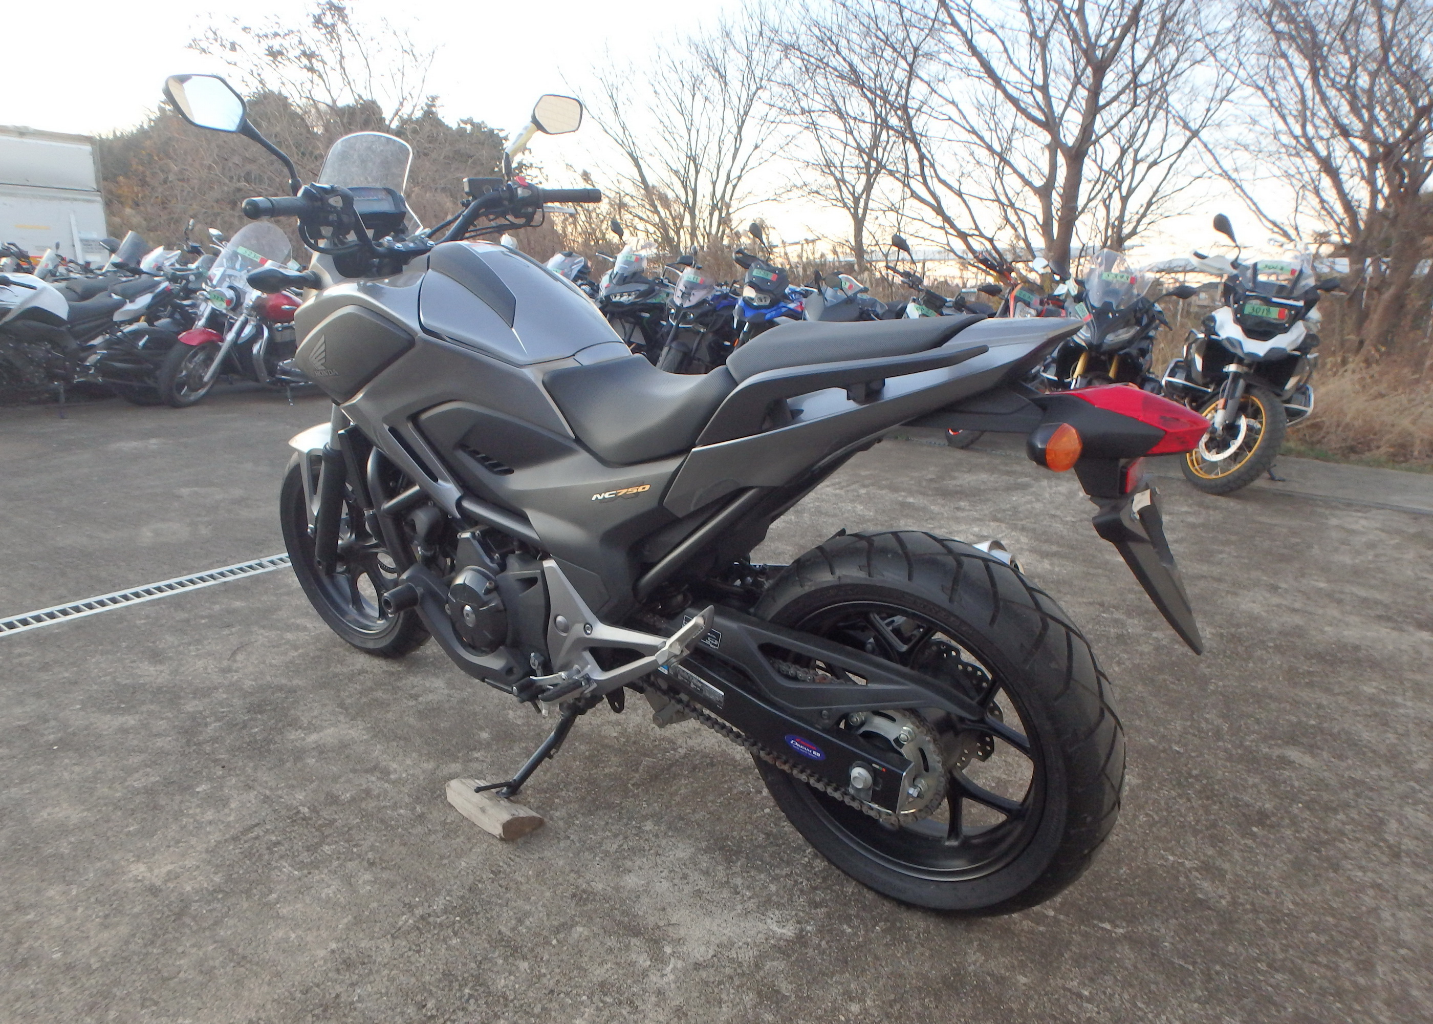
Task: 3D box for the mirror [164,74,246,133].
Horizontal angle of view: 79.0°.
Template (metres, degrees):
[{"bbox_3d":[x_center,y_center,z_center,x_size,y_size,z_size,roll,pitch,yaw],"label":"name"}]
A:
[{"bbox_3d":[-0.802,-0.640,1.363,0.050,0.090,0.138,7,22,27],"label":"mirror"}]

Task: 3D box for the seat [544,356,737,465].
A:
[{"bbox_3d":[-0.078,-0.187,1.470,0.340,0.155,0.290,11,24,35],"label":"seat"}]

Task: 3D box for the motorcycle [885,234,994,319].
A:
[{"bbox_3d":[1.789,-1.314,7.007,0.840,1.380,2.150,21,22,33],"label":"motorcycle"}]

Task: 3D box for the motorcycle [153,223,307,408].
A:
[{"bbox_3d":[-3.750,-1.659,7.515,0.900,1.450,2.350,22,23,36],"label":"motorcycle"}]

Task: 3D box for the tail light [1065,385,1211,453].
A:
[{"bbox_3d":[0.496,-0.114,1.043,0.167,0.080,0.128,11,24,35],"label":"tail light"}]

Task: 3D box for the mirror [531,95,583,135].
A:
[{"bbox_3d":[-0.353,-0.875,1.920,0.042,0.090,0.140,16,27,42],"label":"mirror"}]

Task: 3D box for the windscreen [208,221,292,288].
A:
[{"bbox_3d":[-3.786,-2.079,7.050,0.540,0.500,0.240,14,15,12],"label":"windscreen"}]

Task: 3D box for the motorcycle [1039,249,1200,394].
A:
[{"bbox_3d":[2.832,-1.057,6.030,0.880,1.380,2.180,20,21,31],"label":"motorcycle"}]

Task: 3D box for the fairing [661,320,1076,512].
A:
[{"bbox_3d":[0.211,-0.134,1.232,0.580,0.300,0.250,11,25,36],"label":"fairing"}]

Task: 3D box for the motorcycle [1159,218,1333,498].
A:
[{"bbox_3d":[3.340,-0.939,5.422,0.960,1.450,2.250,17,19,27],"label":"motorcycle"}]

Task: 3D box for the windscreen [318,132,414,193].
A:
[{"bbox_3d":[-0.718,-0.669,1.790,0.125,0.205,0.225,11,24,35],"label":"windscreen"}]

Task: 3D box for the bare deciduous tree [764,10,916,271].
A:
[{"bbox_3d":[2.018,-4.812,13.235,2.600,5.100,2.500,2,13,0],"label":"bare deciduous tree"}]

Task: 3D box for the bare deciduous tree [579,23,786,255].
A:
[{"bbox_3d":[-0.516,-5.270,14.174,3.500,5.300,3.300,2,13,0],"label":"bare deciduous tree"}]

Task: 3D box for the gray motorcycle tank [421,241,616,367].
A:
[{"bbox_3d":[-0.347,-0.398,1.601,0.410,0.205,0.280,11,24,35],"label":"gray motorcycle tank"}]

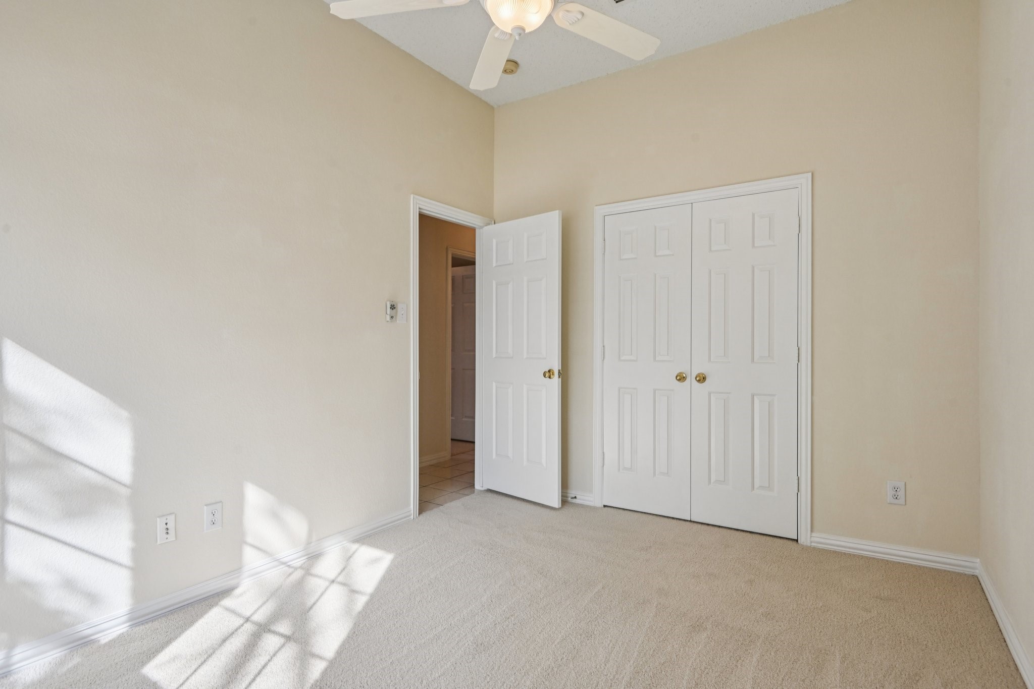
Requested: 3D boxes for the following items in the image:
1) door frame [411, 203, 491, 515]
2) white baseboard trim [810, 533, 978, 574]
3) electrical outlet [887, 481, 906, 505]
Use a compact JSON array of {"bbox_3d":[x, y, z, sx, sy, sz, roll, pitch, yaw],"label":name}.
[{"bbox_3d":[-0.471,0.081,3.972,0.130,2.124,0.920,0,0,33],"label":"door frame"},{"bbox_3d":[1.991,1.102,2.915,0.738,0.083,0.020,0,0,33],"label":"white baseboard trim"},{"bbox_3d":[2.018,0.792,2.901,0.078,0.121,0.012,0,0,33],"label":"electrical outlet"}]

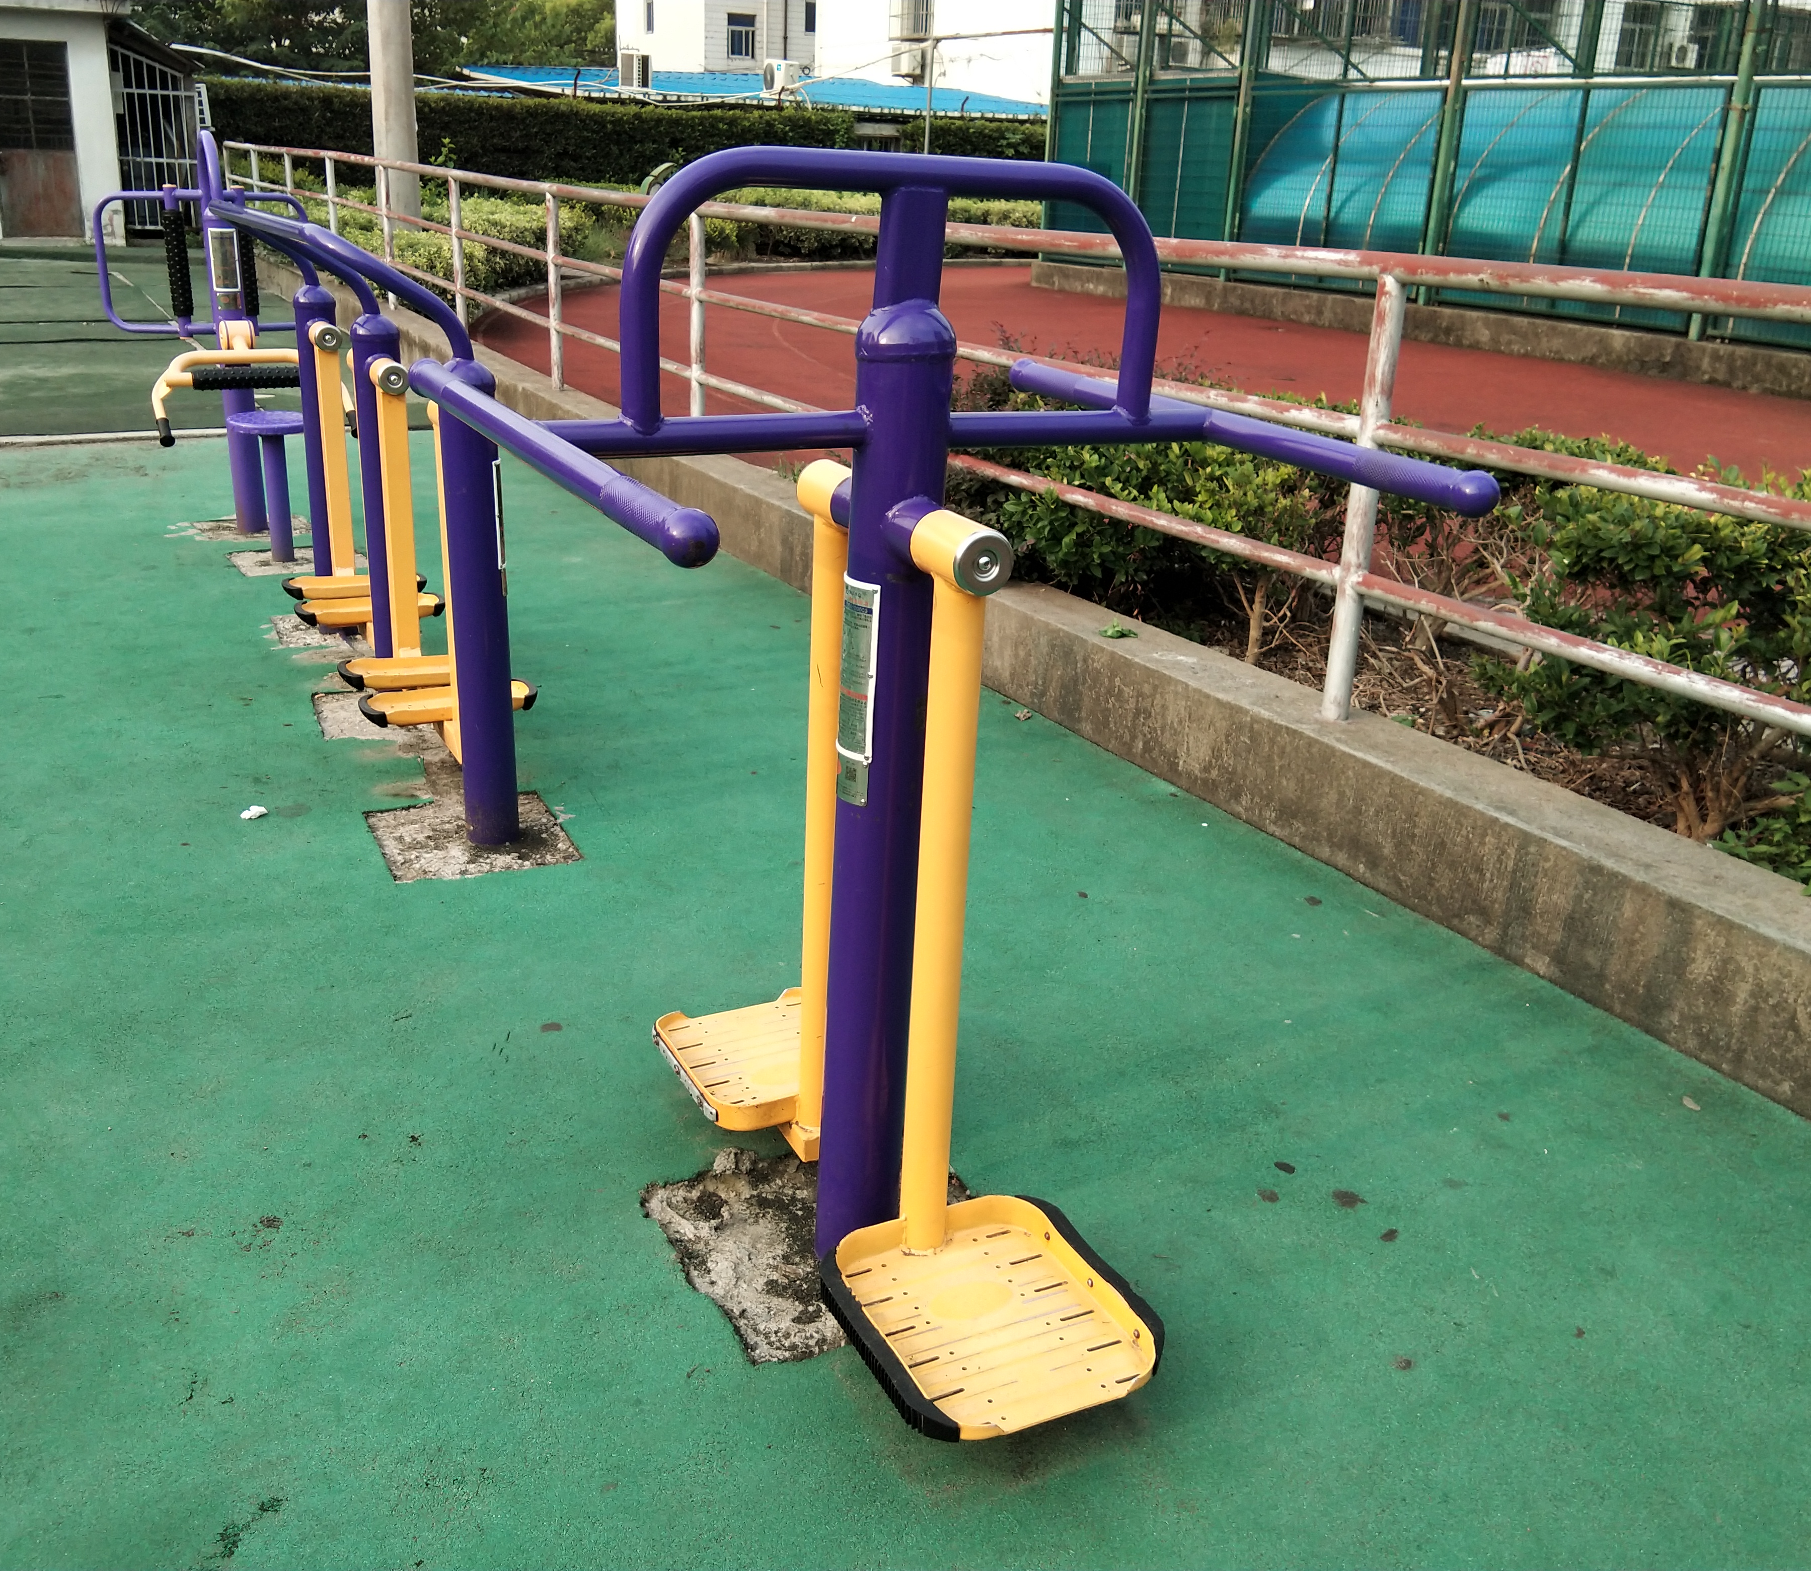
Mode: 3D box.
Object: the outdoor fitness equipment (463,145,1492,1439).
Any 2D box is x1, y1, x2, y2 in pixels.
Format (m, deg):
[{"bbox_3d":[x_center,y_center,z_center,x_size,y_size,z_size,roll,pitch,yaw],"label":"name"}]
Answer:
[{"bbox_3d":[-0.015,-0.036,2.433,0.930,1.515,1.120,-8,22,-26],"label":"outdoor fitness equipment"}]

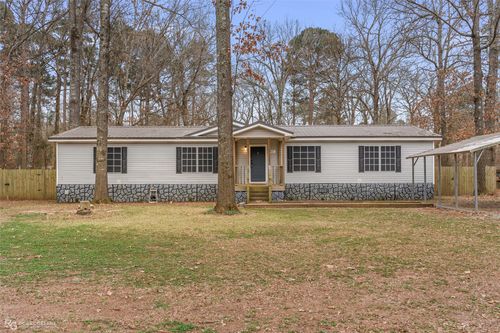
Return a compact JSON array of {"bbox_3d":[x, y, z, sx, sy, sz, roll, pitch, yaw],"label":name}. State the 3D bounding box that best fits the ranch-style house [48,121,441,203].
[{"bbox_3d":[-0.240,-0.280,29.100,21.400,4.600,9.800,0,-1,0],"label":"ranch-style house"}]

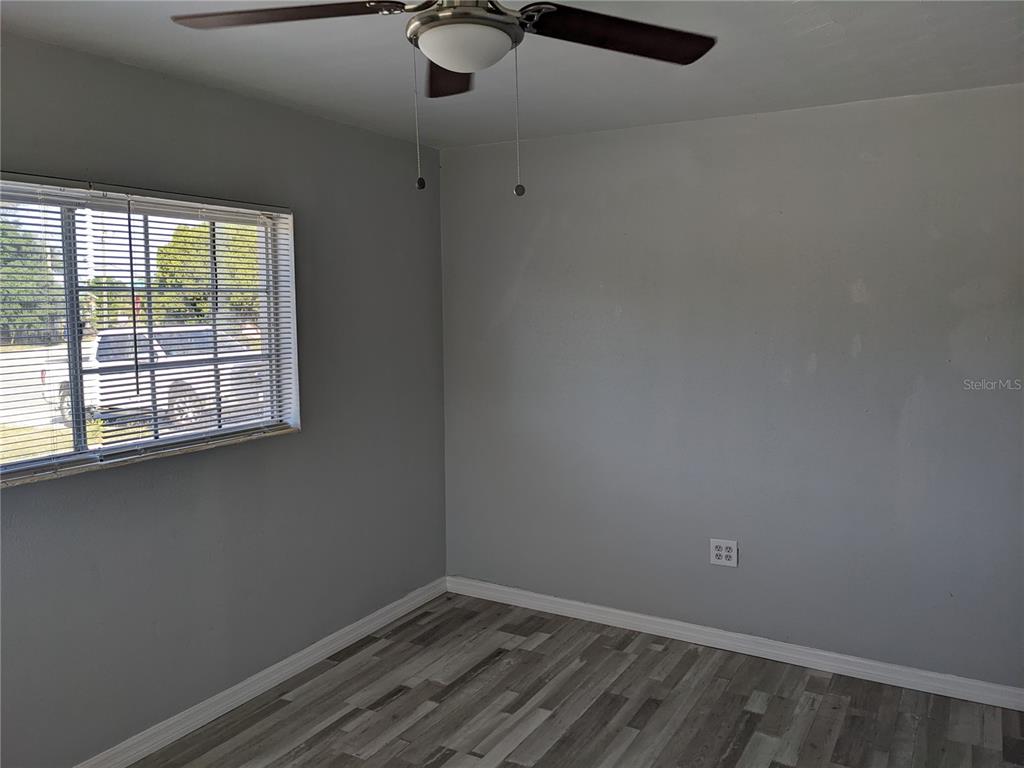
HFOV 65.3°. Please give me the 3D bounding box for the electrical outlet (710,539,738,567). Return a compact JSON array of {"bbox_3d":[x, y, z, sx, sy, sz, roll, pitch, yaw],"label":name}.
[{"bbox_3d":[0.985,0.785,3.722,0.120,0.119,0.010,3,7,30],"label":"electrical outlet"}]

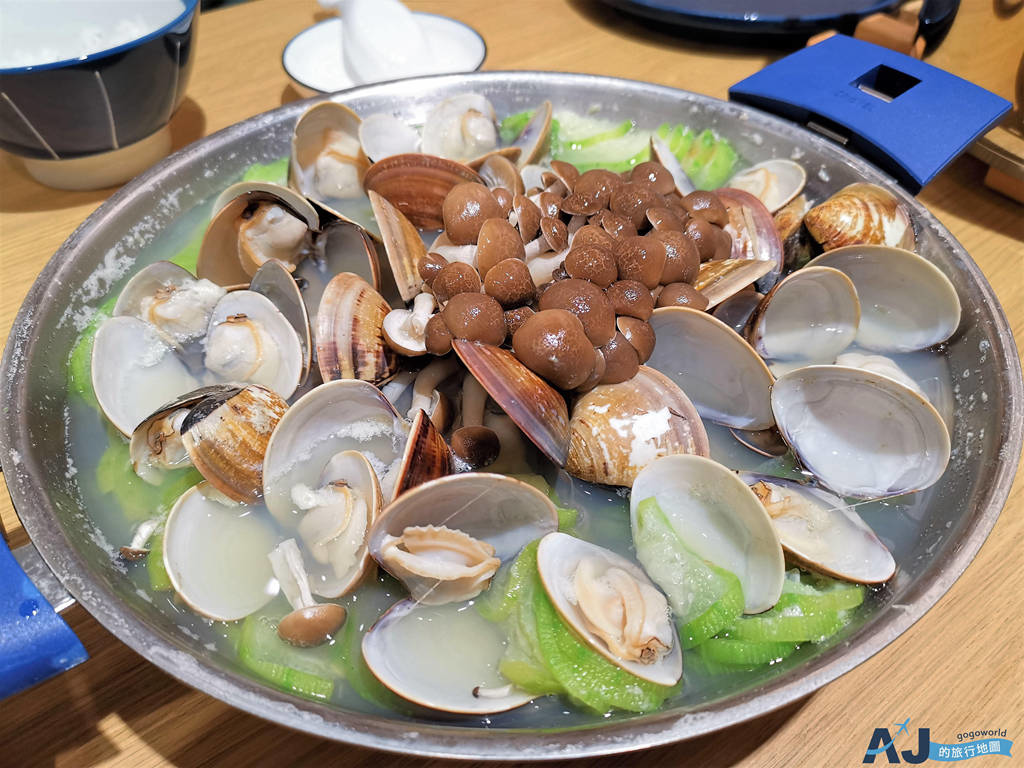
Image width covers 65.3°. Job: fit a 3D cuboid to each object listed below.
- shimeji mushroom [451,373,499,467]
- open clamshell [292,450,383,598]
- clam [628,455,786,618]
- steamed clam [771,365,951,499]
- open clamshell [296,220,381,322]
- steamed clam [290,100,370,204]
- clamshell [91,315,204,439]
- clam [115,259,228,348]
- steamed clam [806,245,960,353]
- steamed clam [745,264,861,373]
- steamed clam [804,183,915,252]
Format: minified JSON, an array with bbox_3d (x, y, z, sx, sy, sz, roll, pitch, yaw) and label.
[{"bbox_3d":[-0.010,0.010,0.223,0.014,0.014,0.034,-3,53,-2],"label":"shimeji mushroom"},{"bbox_3d":[-0.041,0.039,0.213,0.032,0.012,0.039,-27,56,31],"label":"open clamshell"},{"bbox_3d":[0.048,0.041,0.210,0.048,0.014,0.039,39,53,-3],"label":"clam"},{"bbox_3d":[0.089,0.015,0.209,0.044,0.014,0.035,29,71,20],"label":"steamed clam"},{"bbox_3d":[-0.054,-0.031,0.261,0.034,0.014,0.043,-27,64,14],"label":"open clamshell"},{"bbox_3d":[-0.079,-0.097,0.339,0.035,0.042,0.014,14,-4,-41],"label":"steamed clam"},{"bbox_3d":[-0.102,0.003,0.229,0.032,0.014,0.043,-26,76,-39],"label":"clamshell"},{"bbox_3d":[-0.119,-0.026,0.280,0.038,0.031,0.012,-12,1,12],"label":"clam"},{"bbox_3d":[0.124,-0.026,0.275,0.052,0.015,0.043,14,62,5],"label":"steamed clam"},{"bbox_3d":[0.099,-0.021,0.269,0.037,0.011,0.031,-41,97,-10],"label":"steamed clam"},{"bbox_3d":[0.126,-0.053,0.290,0.039,0.022,0.042,8,59,1],"label":"steamed clam"}]

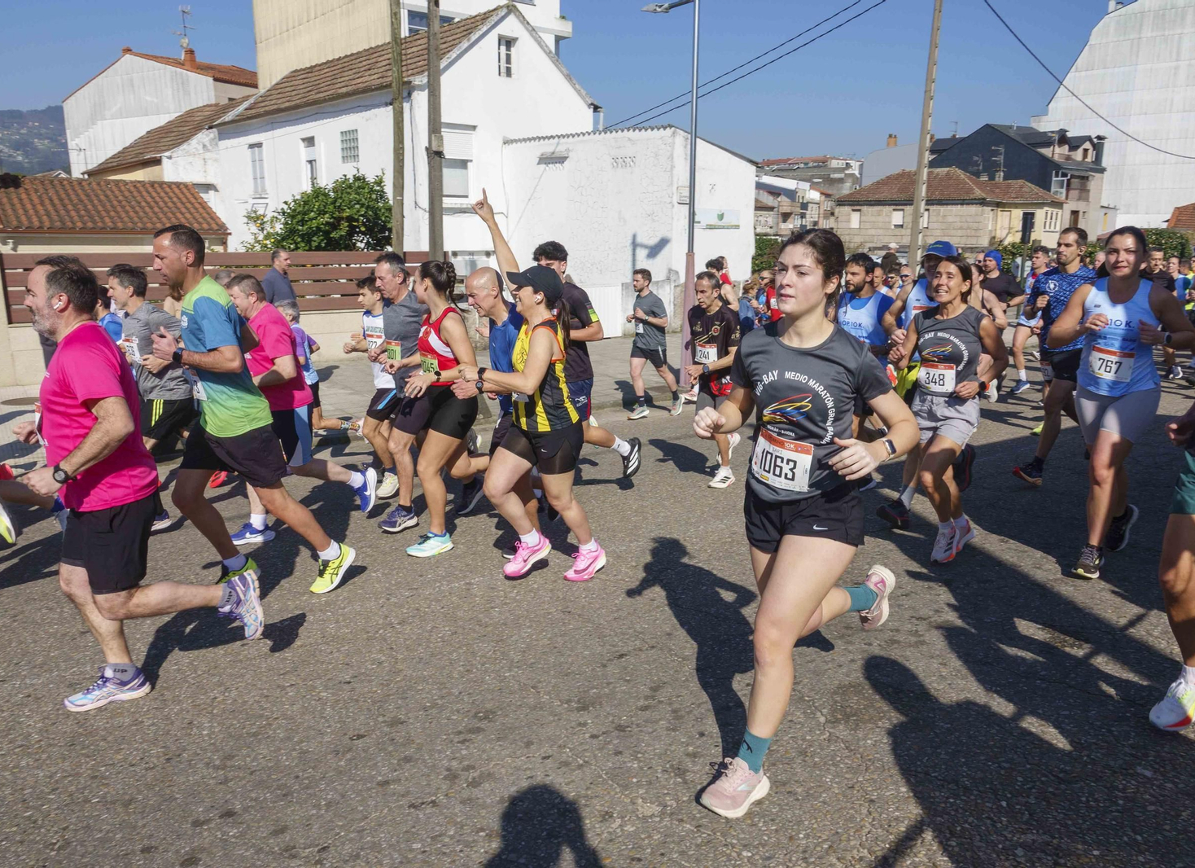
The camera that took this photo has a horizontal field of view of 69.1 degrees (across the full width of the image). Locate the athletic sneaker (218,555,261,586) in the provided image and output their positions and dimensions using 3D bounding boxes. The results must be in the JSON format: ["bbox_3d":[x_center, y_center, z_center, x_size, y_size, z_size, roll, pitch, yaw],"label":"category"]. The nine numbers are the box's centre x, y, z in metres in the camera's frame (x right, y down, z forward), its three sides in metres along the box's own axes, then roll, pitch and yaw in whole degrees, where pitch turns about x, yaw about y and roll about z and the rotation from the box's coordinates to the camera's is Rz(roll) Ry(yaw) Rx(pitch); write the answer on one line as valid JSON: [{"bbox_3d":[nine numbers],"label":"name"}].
[{"bbox_3d":[-1.854,0.753,4.375,0.300,0.130,0.110,-24,23,-27],"label":"athletic sneaker"}]

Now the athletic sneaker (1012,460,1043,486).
[{"bbox_3d":[2.942,0.271,5.940,0.285,0.125,0.105,18,-1,-40],"label":"athletic sneaker"}]

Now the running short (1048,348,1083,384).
[{"bbox_3d":[3.391,-0.504,6.240,0.370,0.370,0.380,-8,15,-32],"label":"running short"}]

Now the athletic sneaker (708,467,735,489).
[{"bbox_3d":[0.935,0.328,6.511,0.275,0.120,0.100,-9,15,-37],"label":"athletic sneaker"}]

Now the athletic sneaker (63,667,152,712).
[{"bbox_3d":[-1.877,0.976,3.318,0.300,0.125,0.110,-6,14,-26],"label":"athletic sneaker"}]

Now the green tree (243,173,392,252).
[{"bbox_3d":[-4.811,-2.908,15.237,2.300,3.128,2.400,-8,15,-32],"label":"green tree"}]

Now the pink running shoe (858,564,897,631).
[{"bbox_3d":[0.915,0.531,2.832,0.100,0.260,0.115,23,17,38],"label":"pink running shoe"}]

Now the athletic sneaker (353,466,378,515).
[{"bbox_3d":[-1.461,0.359,5.477,0.125,0.290,0.105,9,6,-36],"label":"athletic sneaker"}]

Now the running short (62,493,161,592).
[{"bbox_3d":[-1.740,0.342,3.103,0.330,0.410,0.390,-8,15,-32],"label":"running short"}]

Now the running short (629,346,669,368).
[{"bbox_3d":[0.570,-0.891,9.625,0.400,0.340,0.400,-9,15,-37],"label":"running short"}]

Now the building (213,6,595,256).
[{"bbox_3d":[-5.802,-7.557,25.236,10.824,7.332,6.348,12,17,42],"label":"building"}]

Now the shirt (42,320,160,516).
[{"bbox_3d":[-1.657,-0.061,2.888,0.350,0.630,0.480,-11,17,-28],"label":"shirt"}]

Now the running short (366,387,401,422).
[{"bbox_3d":[-1.543,-0.239,6.375,0.360,0.370,0.370,-8,15,-32],"label":"running short"}]

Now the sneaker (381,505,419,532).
[{"bbox_3d":[-1.232,0.532,5.404,0.280,0.125,0.100,-9,15,-35],"label":"sneaker"}]

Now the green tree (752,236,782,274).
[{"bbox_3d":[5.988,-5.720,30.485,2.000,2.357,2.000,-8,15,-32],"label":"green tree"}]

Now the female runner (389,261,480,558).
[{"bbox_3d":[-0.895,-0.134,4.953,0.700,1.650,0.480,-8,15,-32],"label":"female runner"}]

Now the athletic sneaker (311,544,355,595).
[{"bbox_3d":[-1.323,0.675,4.366,0.120,0.290,0.105,38,2,-17],"label":"athletic sneaker"}]

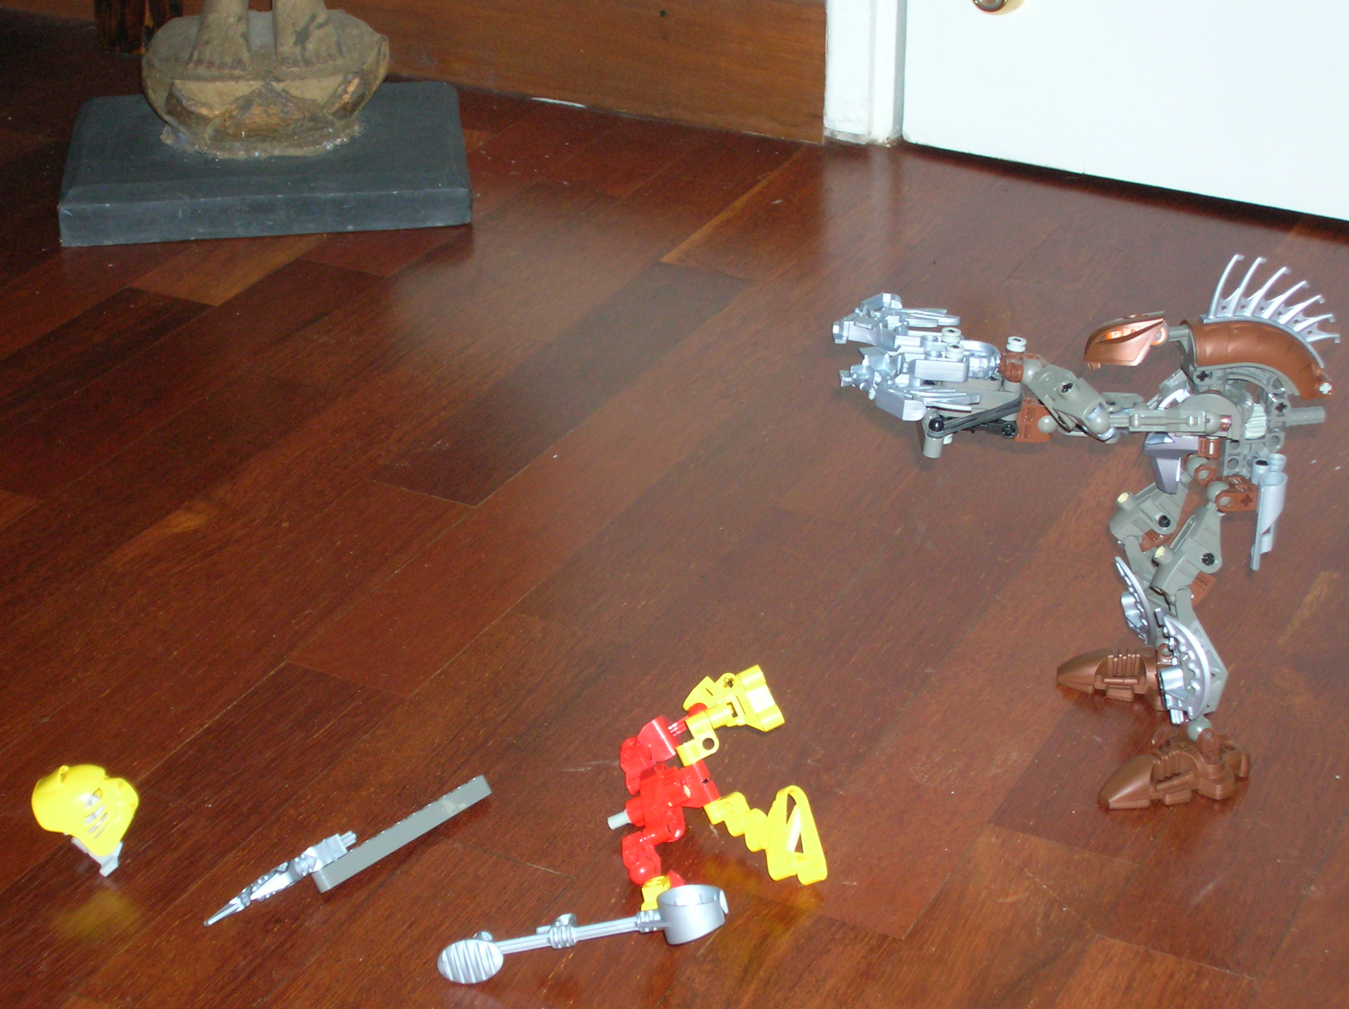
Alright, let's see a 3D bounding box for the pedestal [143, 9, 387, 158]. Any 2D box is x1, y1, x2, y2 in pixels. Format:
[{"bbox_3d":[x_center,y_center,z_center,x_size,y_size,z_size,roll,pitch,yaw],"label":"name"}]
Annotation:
[{"bbox_3d":[-0.247,-0.252,1.649,0.147,0.054,0.122,-3,28,-7],"label":"pedestal"}]

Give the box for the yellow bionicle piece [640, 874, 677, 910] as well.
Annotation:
[{"bbox_3d":[-0.006,0.142,1.000,0.015,0.011,0.015,0,27,0],"label":"yellow bionicle piece"}]

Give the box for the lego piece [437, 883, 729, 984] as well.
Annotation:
[{"bbox_3d":[-0.032,0.152,0.973,0.109,0.021,0.024,-9,29,-17],"label":"lego piece"}]

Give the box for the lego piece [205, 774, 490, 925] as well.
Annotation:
[{"bbox_3d":[-0.120,0.130,1.023,0.017,0.013,0.131,22,35,36],"label":"lego piece"}]

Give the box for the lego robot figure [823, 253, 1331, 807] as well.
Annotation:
[{"bbox_3d":[0.156,-0.002,1.067,0.190,0.207,0.120,1,28,2],"label":"lego robot figure"}]

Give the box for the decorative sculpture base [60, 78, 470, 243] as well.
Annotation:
[{"bbox_3d":[-0.248,-0.211,1.660,0.238,0.030,0.178,-3,28,-7],"label":"decorative sculpture base"}]

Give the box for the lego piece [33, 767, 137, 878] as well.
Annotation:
[{"bbox_3d":[-0.220,0.116,1.020,0.037,0.040,0.033,14,31,25],"label":"lego piece"}]

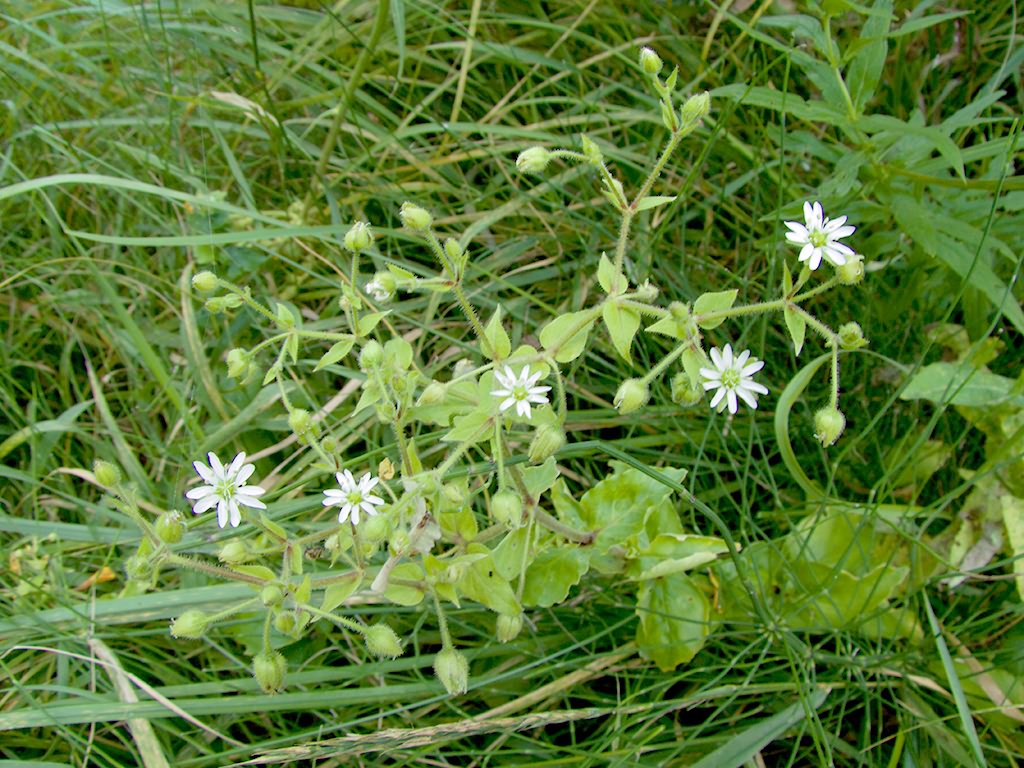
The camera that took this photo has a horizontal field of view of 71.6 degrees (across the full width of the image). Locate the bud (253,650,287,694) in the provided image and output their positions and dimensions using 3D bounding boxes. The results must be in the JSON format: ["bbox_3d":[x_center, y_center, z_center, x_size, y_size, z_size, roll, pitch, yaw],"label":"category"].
[{"bbox_3d":[-0.072,0.085,0.210,0.010,0.013,0.010,-3,12,1],"label":"bud"}]

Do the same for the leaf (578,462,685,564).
[{"bbox_3d":[0.042,0.046,0.250,0.041,0.011,0.028,-32,65,-17],"label":"leaf"}]

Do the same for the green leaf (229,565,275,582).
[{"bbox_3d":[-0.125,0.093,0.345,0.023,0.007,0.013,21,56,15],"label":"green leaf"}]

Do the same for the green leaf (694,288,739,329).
[{"bbox_3d":[0.067,-0.025,0.235,0.017,0.004,0.012,-27,69,-11],"label":"green leaf"}]

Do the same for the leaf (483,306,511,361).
[{"bbox_3d":[-0.005,-0.017,0.236,0.010,0.004,0.018,0,76,0],"label":"leaf"}]

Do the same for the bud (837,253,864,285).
[{"bbox_3d":[0.114,-0.039,0.240,0.009,0.011,0.009,34,18,-1],"label":"bud"}]

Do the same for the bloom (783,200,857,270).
[{"bbox_3d":[0.097,-0.047,0.224,0.022,0.008,0.022,0,71,10],"label":"bloom"}]

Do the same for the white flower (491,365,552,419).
[{"bbox_3d":[0.003,0.002,0.235,0.020,0.008,0.019,0,66,3],"label":"white flower"}]

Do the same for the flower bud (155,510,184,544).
[{"bbox_3d":[-0.101,0.042,0.210,0.008,0.010,0.008,5,25,-2],"label":"flower bud"}]

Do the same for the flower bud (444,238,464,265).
[{"bbox_3d":[-0.020,-0.046,0.247,0.006,0.009,0.006,-14,21,4],"label":"flower bud"}]

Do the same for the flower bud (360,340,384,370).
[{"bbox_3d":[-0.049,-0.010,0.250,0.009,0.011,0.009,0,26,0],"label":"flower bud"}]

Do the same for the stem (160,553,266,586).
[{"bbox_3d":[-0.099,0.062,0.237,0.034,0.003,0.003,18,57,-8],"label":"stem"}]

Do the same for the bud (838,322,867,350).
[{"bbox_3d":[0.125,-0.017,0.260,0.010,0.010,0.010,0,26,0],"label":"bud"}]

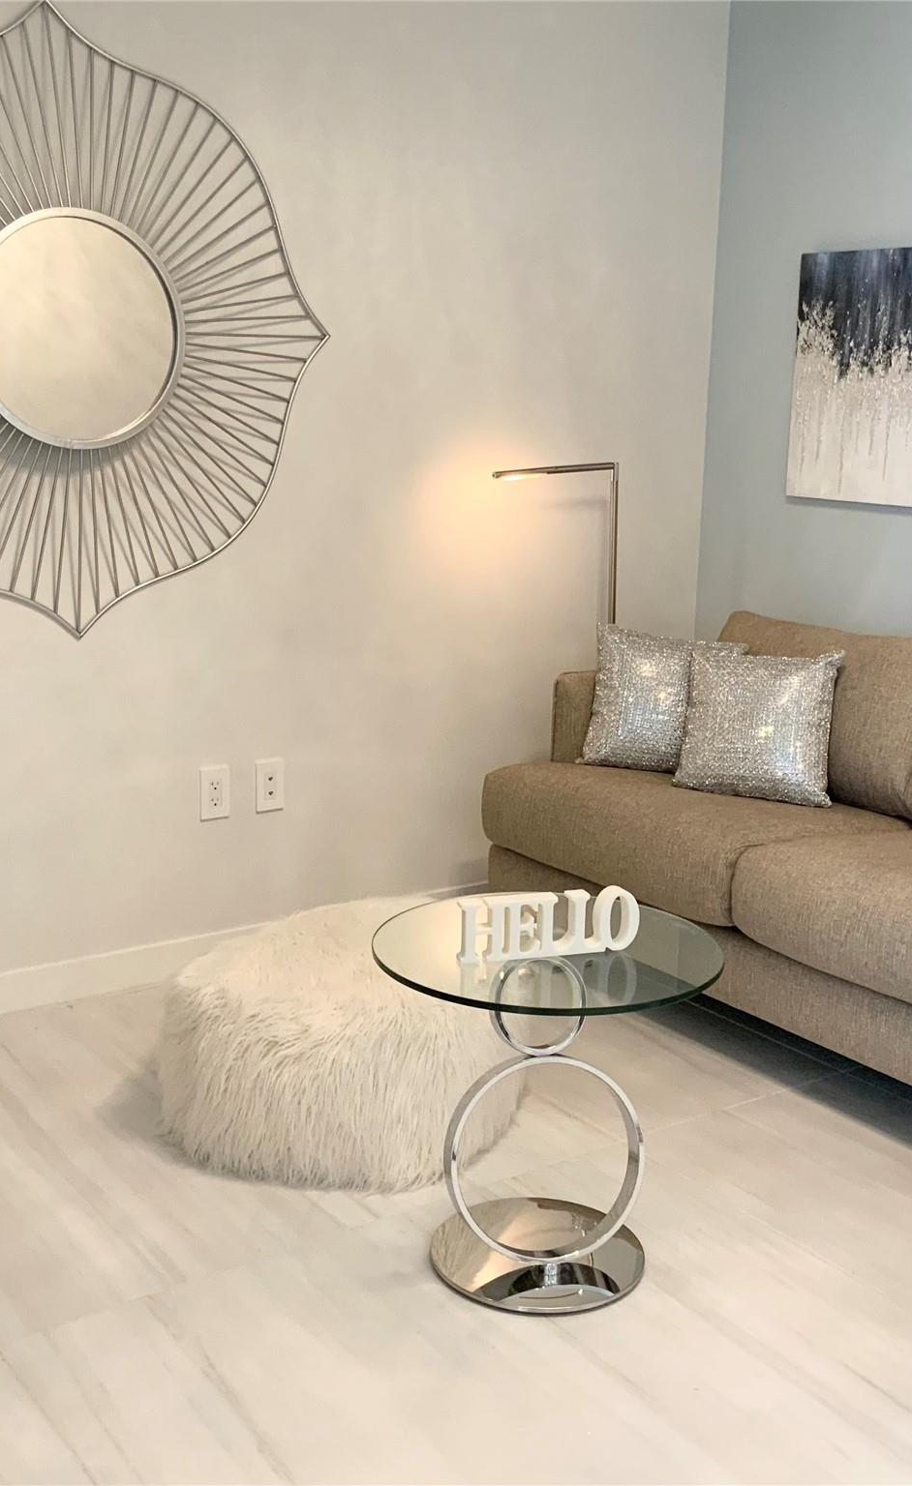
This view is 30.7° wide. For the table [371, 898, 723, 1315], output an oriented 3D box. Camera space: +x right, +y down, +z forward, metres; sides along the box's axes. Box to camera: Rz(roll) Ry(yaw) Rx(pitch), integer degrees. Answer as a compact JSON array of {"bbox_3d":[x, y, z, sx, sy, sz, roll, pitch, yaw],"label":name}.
[{"bbox_3d":[0.141,0.586,2.693,0.554,0.544,0.554,1,13,0],"label":"table"}]

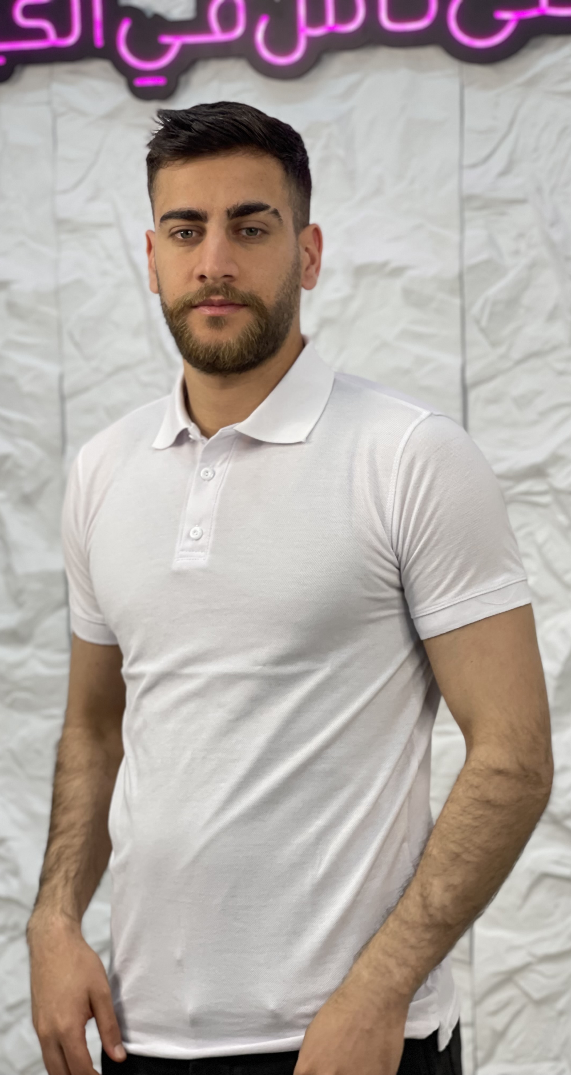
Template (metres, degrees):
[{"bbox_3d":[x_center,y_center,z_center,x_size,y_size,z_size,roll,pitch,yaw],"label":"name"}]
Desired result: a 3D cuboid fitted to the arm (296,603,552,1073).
[{"bbox_3d":[0.136,0.295,1.880,0.195,0.475,0.260,0,4,25],"label":"arm"}]

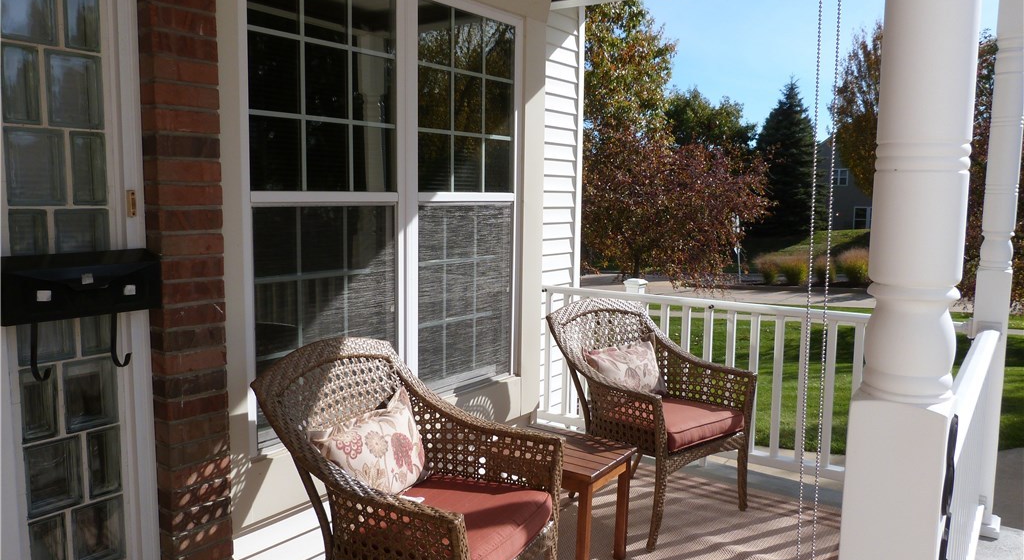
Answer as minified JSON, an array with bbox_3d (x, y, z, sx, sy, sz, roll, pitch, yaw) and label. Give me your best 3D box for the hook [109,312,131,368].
[{"bbox_3d":[-1.053,0.164,1.991,0.078,0.148,0.018,6,9,38],"label":"hook"}]

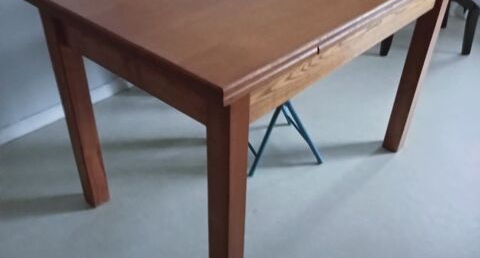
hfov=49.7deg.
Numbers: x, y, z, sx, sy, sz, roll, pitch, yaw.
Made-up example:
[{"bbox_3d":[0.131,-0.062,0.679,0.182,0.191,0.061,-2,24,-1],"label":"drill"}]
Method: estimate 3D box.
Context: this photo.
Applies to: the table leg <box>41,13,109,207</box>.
[{"bbox_3d":[-0.480,-0.054,1.537,0.068,0.728,0.067,29,44,32],"label":"table leg"}]

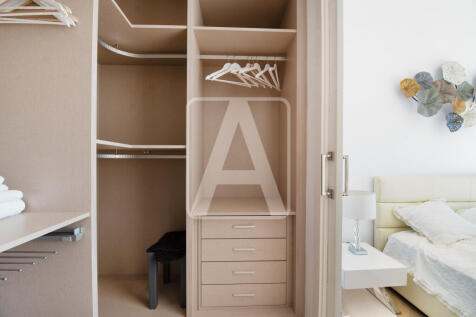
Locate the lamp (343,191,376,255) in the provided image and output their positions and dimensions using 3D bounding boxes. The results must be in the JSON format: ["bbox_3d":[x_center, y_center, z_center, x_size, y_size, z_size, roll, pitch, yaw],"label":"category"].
[{"bbox_3d":[1.054,0.564,1.740,0.270,0.520,0.270,0,0,-5],"label":"lamp"}]

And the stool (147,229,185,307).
[{"bbox_3d":[-0.518,0.891,1.645,0.300,0.457,0.370,0,0,-2],"label":"stool"}]

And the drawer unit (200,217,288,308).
[{"bbox_3d":[0.044,0.850,1.845,0.745,0.750,0.450,0,0,-2],"label":"drawer unit"}]

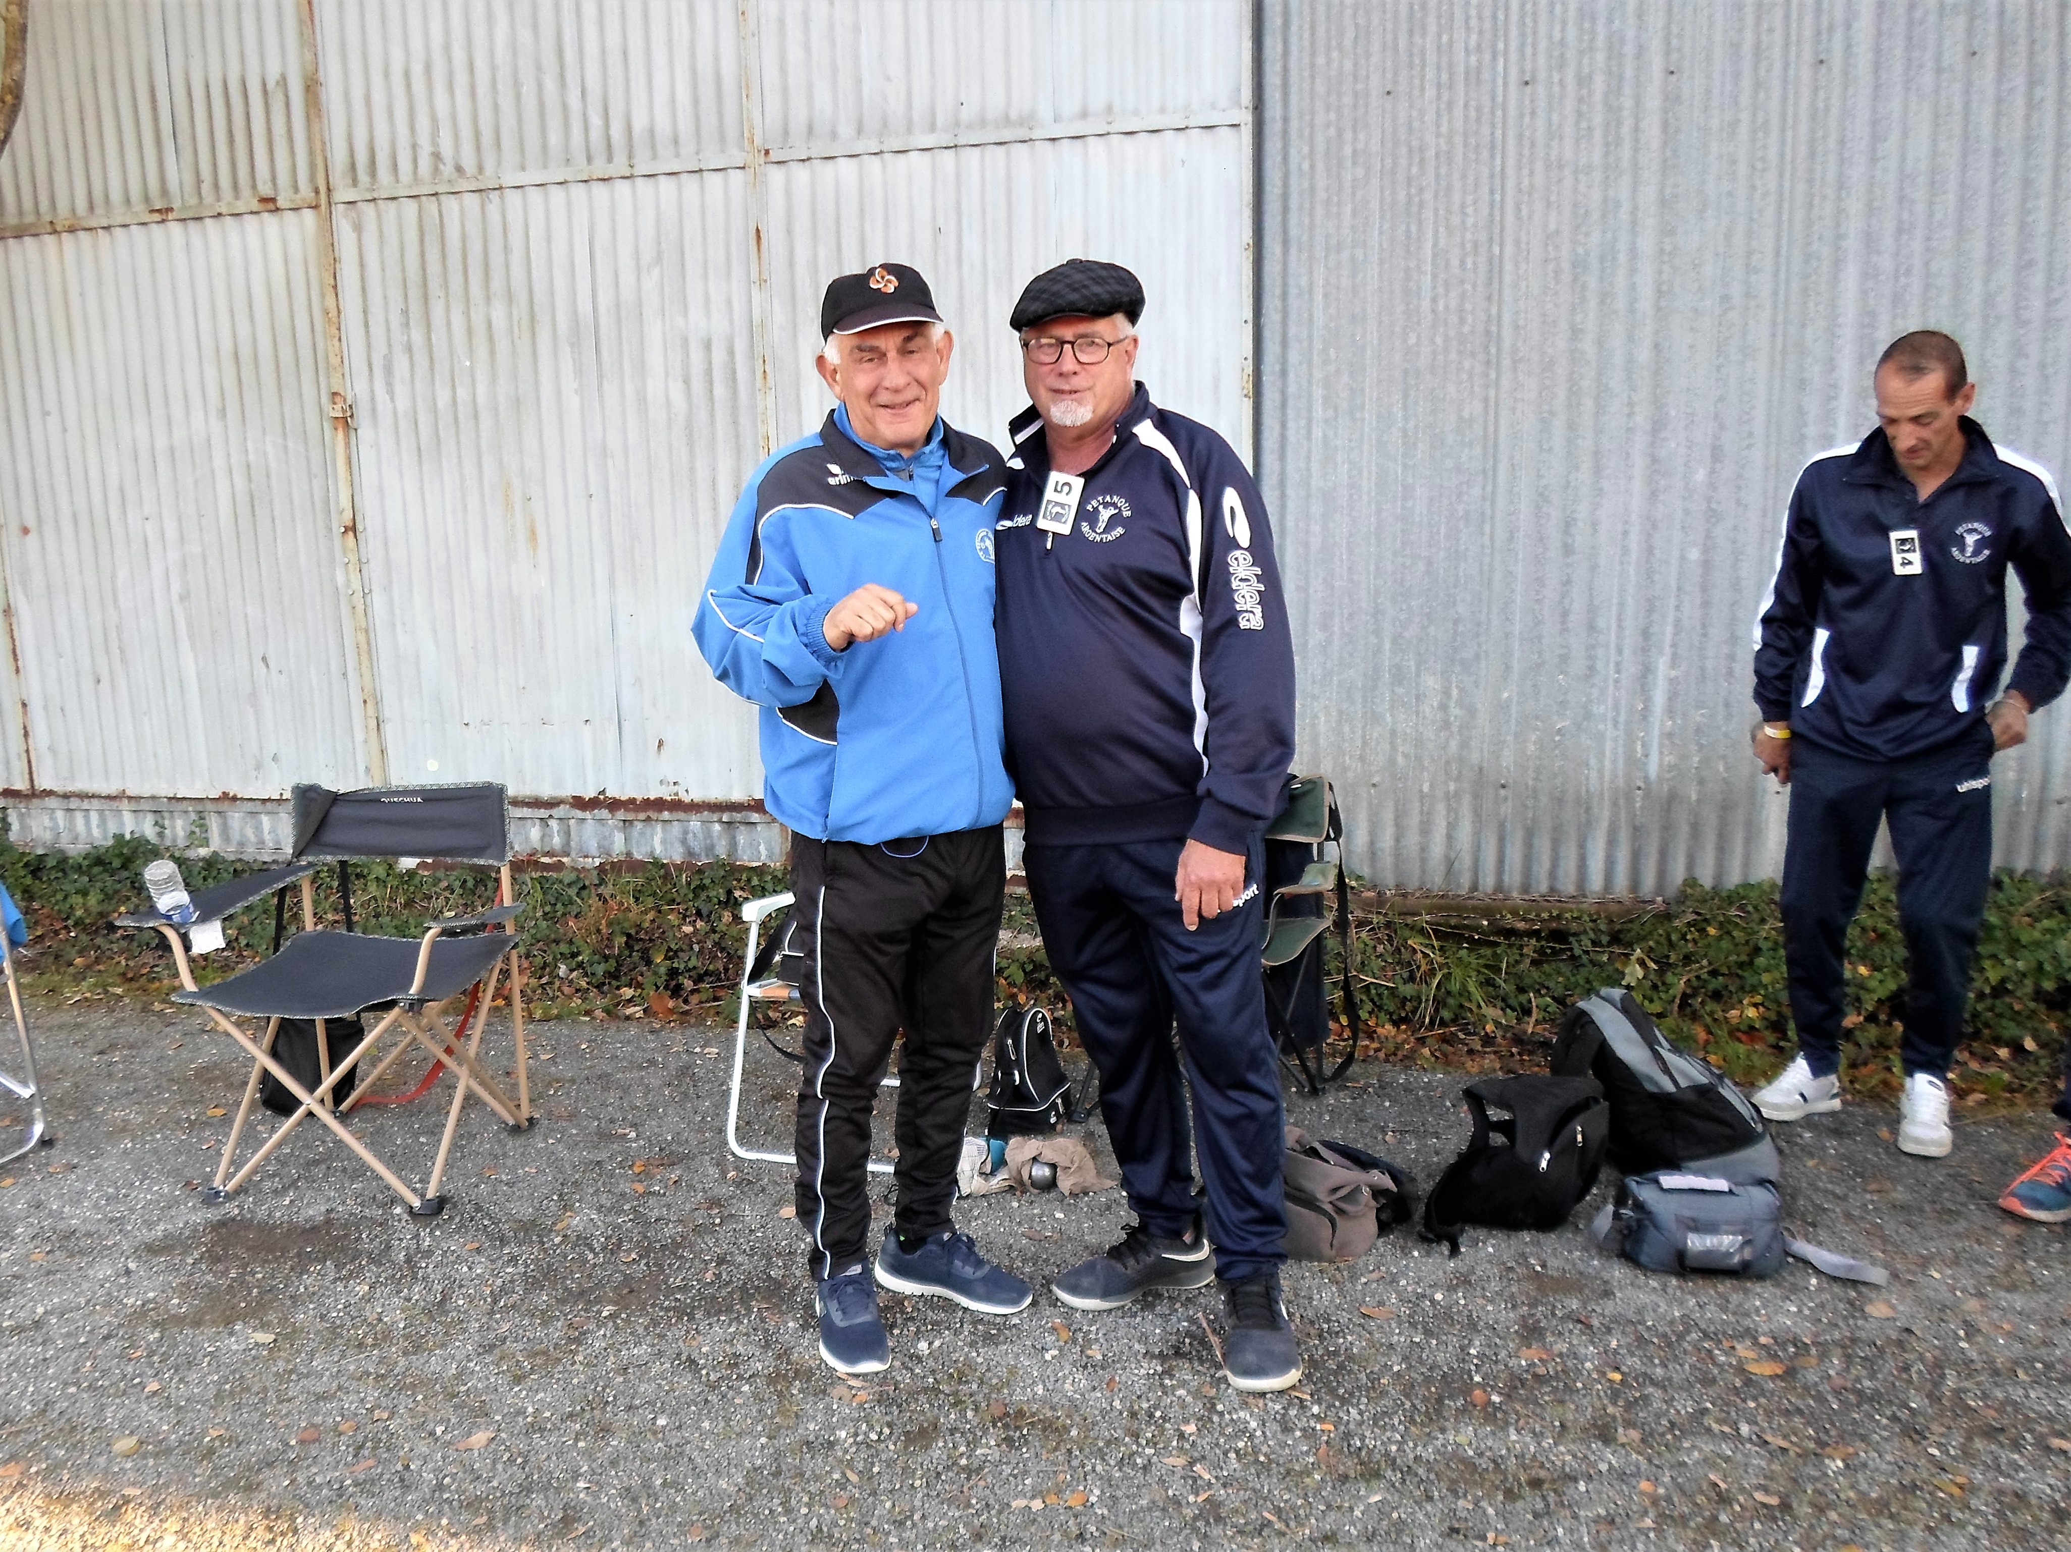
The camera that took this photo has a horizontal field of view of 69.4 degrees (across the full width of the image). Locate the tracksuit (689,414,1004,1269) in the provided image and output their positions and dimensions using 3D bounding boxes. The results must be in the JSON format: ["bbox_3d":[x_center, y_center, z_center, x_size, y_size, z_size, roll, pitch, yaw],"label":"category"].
[{"bbox_3d":[-0.266,0.145,2.518,0.570,1.460,0.380,-5,10,-23],"label":"tracksuit"}]

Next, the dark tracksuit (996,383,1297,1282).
[{"bbox_3d":[0.213,0.132,2.496,0.570,1.480,0.380,4,10,25],"label":"dark tracksuit"}]

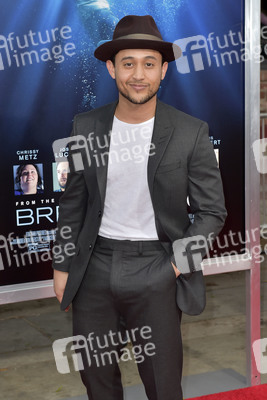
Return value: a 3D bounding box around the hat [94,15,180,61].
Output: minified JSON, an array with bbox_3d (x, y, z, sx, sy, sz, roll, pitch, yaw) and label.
[{"bbox_3d":[0.016,-0.512,2.450,0.277,0.135,0.305,-2,-4,0],"label":"hat"}]

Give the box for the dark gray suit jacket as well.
[{"bbox_3d":[0.021,0.011,2.540,0.535,0.690,0.310,0,11,11],"label":"dark gray suit jacket"}]

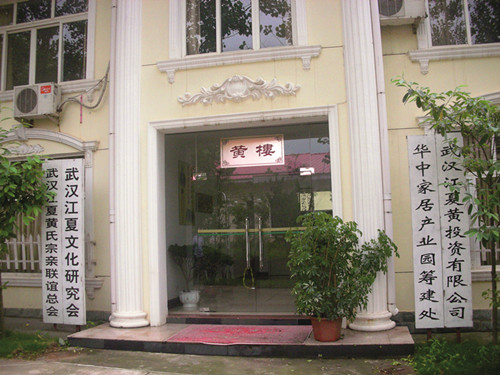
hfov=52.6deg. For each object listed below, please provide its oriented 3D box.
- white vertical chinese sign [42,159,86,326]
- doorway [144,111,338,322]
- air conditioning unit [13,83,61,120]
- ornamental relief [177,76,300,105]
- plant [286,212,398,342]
[{"bbox_3d":[-3.146,0.913,8.558,0.801,2.772,0.050,-3,-5,12],"label":"white vertical chinese sign"},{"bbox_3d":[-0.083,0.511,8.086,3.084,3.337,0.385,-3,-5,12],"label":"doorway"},{"bbox_3d":[-3.693,-1.485,8.781,0.766,0.569,0.290,-3,-5,12],"label":"air conditioning unit"},{"bbox_3d":[-0.209,-1.606,8.147,2.022,0.438,0.080,-3,-5,12],"label":"ornamental relief"},{"bbox_3d":[1.216,1.171,6.703,1.425,1.701,1.100,-3,-5,12],"label":"plant"}]

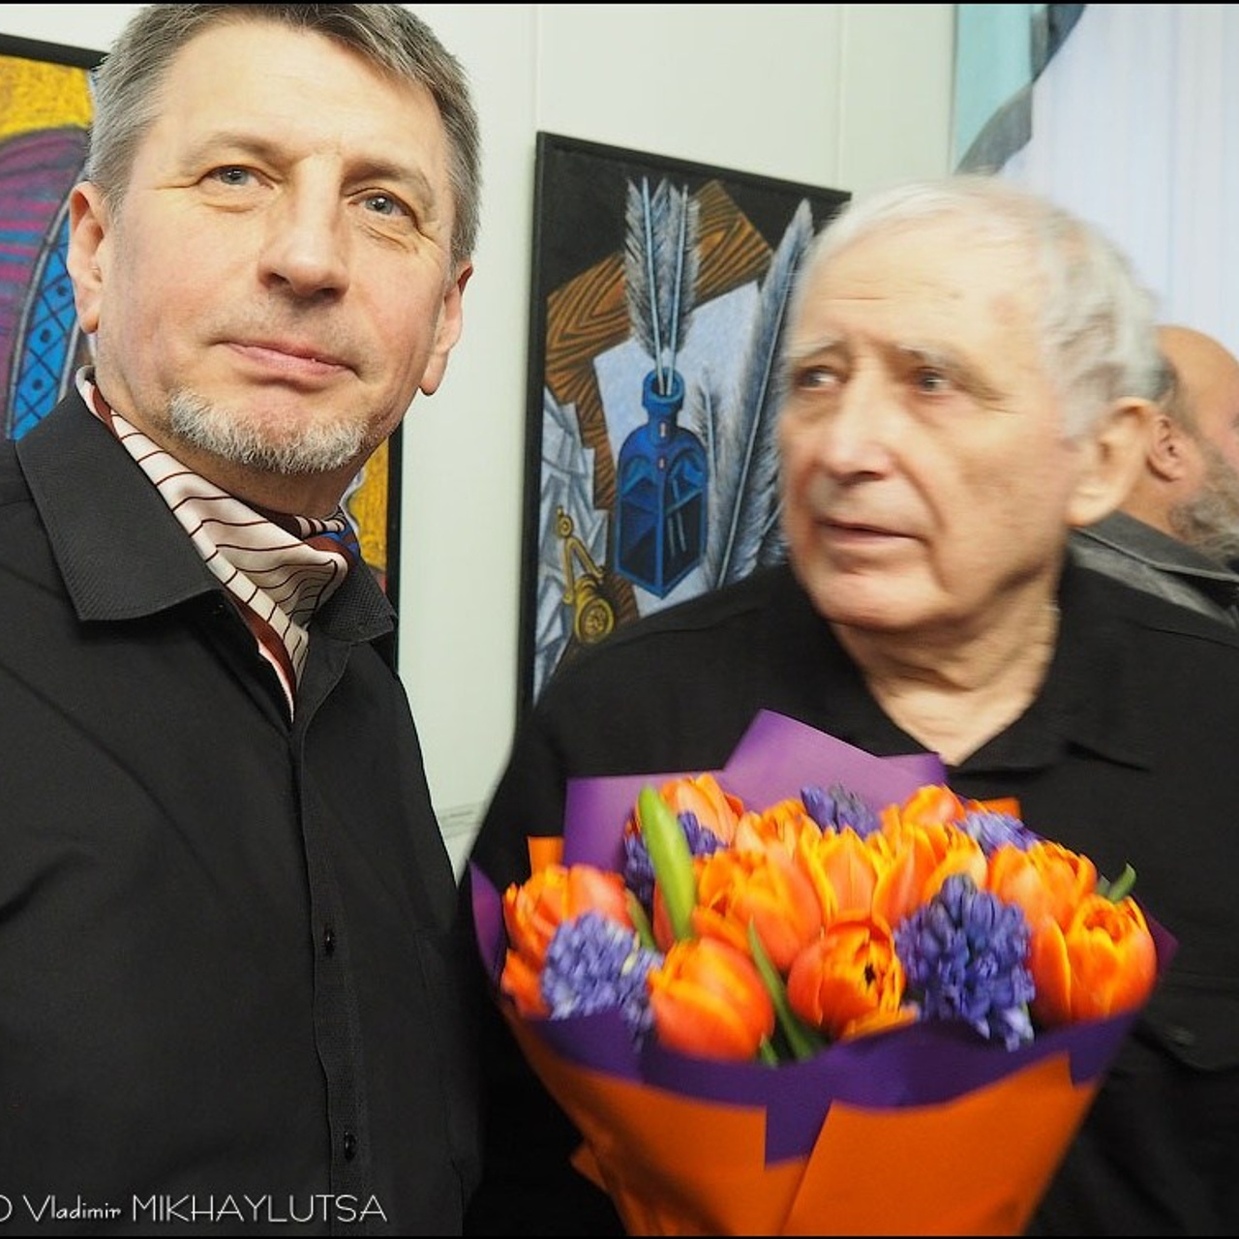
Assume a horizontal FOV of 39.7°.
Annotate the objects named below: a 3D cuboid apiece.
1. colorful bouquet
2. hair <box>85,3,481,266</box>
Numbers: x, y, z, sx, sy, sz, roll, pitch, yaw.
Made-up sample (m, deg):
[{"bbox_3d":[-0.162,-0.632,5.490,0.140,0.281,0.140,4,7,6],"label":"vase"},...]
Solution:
[{"bbox_3d":[0.094,0.262,0.760,0.300,0.420,0.260,-1,15,5],"label":"colorful bouquet"},{"bbox_3d":[-0.153,-0.212,0.785,0.175,0.170,0.200,9,0,-20],"label":"hair"}]

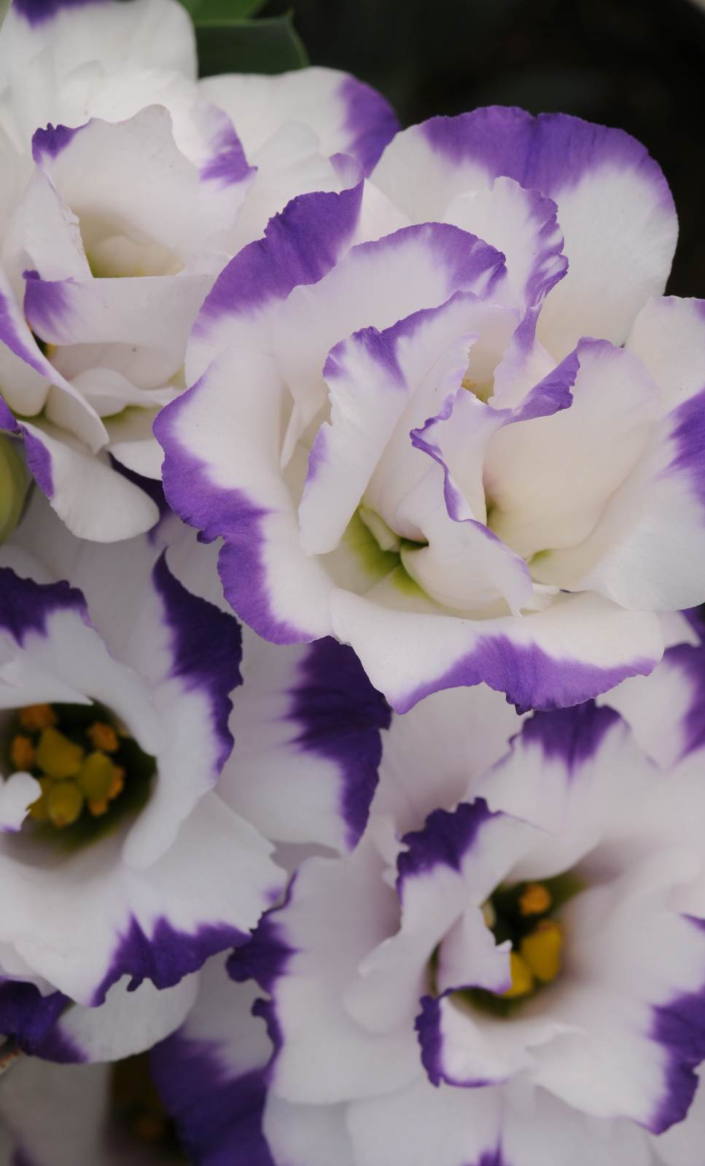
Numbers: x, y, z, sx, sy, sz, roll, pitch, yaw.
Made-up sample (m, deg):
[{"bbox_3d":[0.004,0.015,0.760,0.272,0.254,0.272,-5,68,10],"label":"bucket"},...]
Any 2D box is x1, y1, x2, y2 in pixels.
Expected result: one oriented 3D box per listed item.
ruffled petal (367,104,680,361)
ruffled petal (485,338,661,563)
[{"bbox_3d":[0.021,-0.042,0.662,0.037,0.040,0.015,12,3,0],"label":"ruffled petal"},{"bbox_3d":[0.028,-0.017,0.647,0.021,0.028,0.014,18,18,8],"label":"ruffled petal"}]

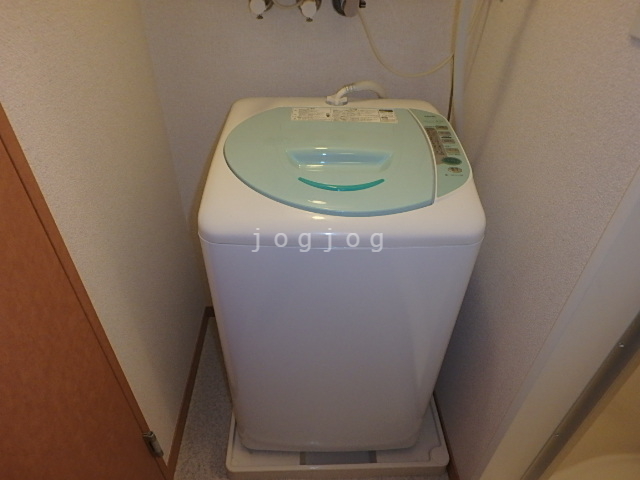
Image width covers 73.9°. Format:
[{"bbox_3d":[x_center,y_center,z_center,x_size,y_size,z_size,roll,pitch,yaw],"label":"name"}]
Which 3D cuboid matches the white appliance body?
[{"bbox_3d":[0.038,0.121,1.186,0.520,0.865,0.505,0,38,0],"label":"white appliance body"}]

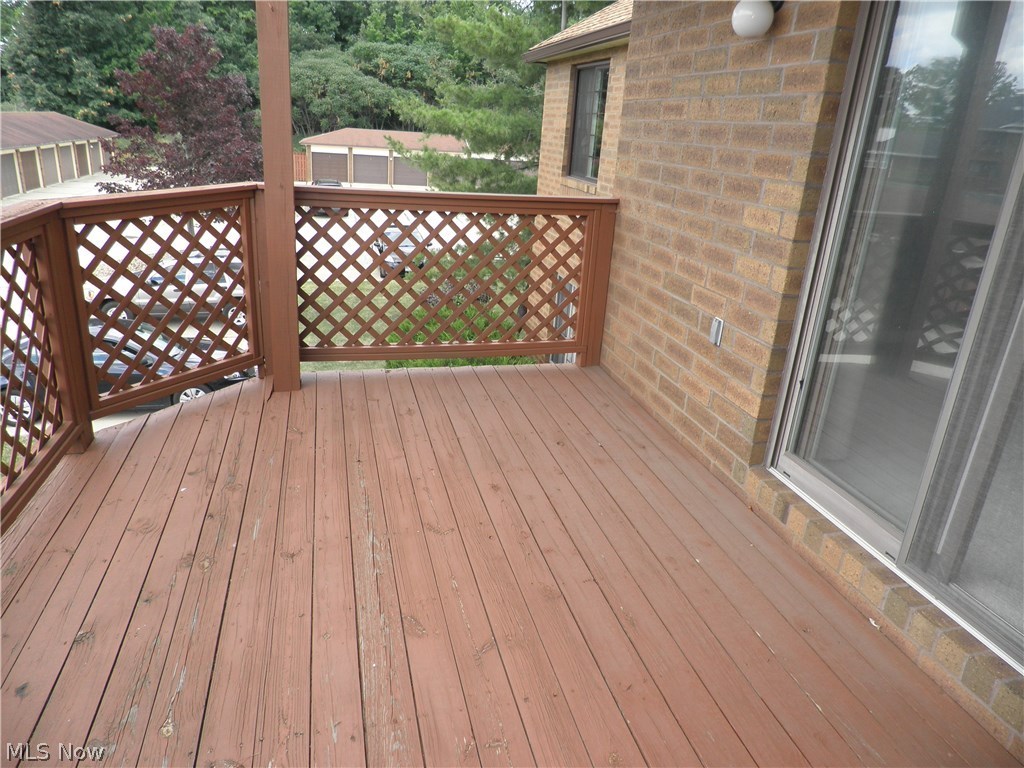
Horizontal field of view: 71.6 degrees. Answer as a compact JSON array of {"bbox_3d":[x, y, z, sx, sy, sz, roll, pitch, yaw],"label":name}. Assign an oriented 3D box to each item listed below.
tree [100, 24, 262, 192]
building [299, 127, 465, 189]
[{"bbox_3d":[-10.822,-7.809,23.595,5.700,7.500,5.600,-2,21,-14],"label":"tree"},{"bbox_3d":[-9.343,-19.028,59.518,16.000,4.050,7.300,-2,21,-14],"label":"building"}]

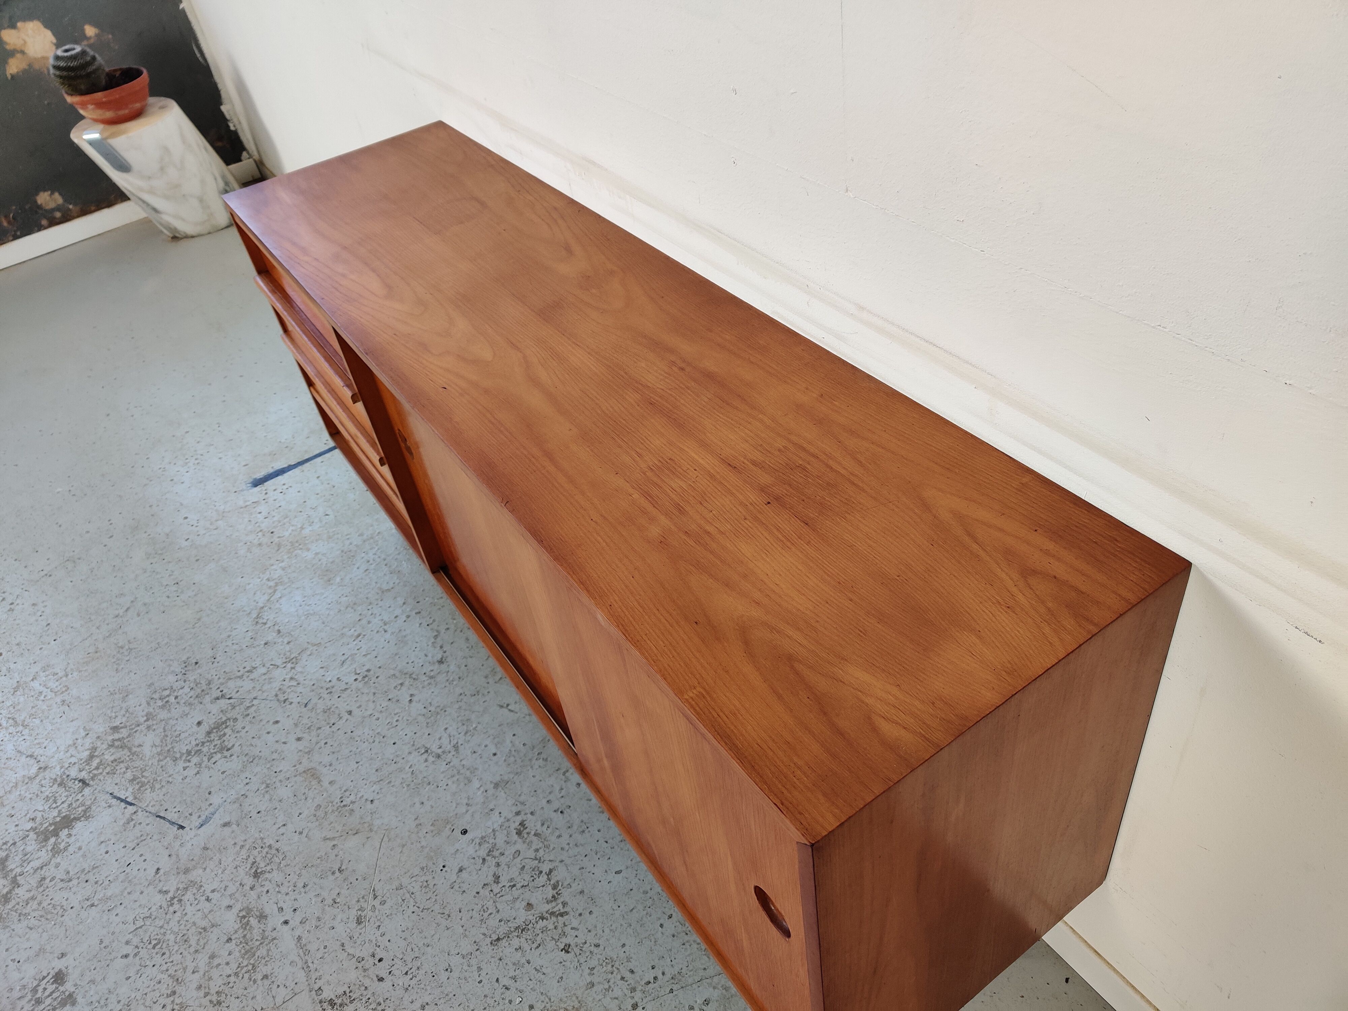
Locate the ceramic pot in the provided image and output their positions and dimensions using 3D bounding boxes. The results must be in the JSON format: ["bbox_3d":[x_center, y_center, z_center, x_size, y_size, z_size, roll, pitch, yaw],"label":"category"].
[{"bbox_3d":[-1.843,-1.335,3.452,0.256,0.118,0.256,-29,44,-20],"label":"ceramic pot"}]

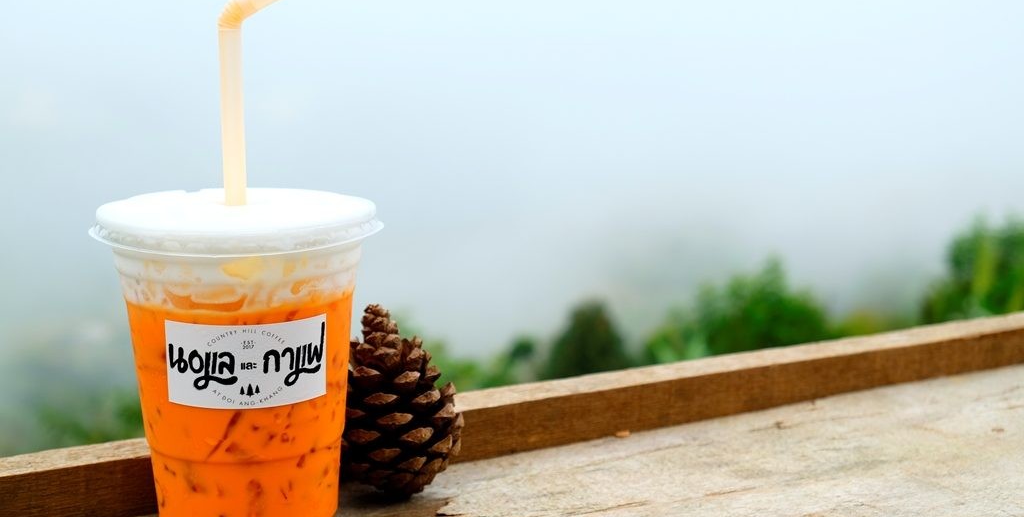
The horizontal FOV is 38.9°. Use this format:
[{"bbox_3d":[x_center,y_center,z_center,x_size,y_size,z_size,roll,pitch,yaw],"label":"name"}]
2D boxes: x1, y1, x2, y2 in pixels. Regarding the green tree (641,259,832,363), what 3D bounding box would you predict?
[{"bbox_3d":[2.170,0.950,14.200,1.900,2.000,1.800,0,11,0],"label":"green tree"}]

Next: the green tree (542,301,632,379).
[{"bbox_3d":[0.940,1.600,18.200,1.300,2.200,1.300,0,11,0],"label":"green tree"}]

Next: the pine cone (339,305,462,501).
[{"bbox_3d":[-0.047,0.055,0.562,0.057,0.075,0.057,-4,11,0],"label":"pine cone"}]

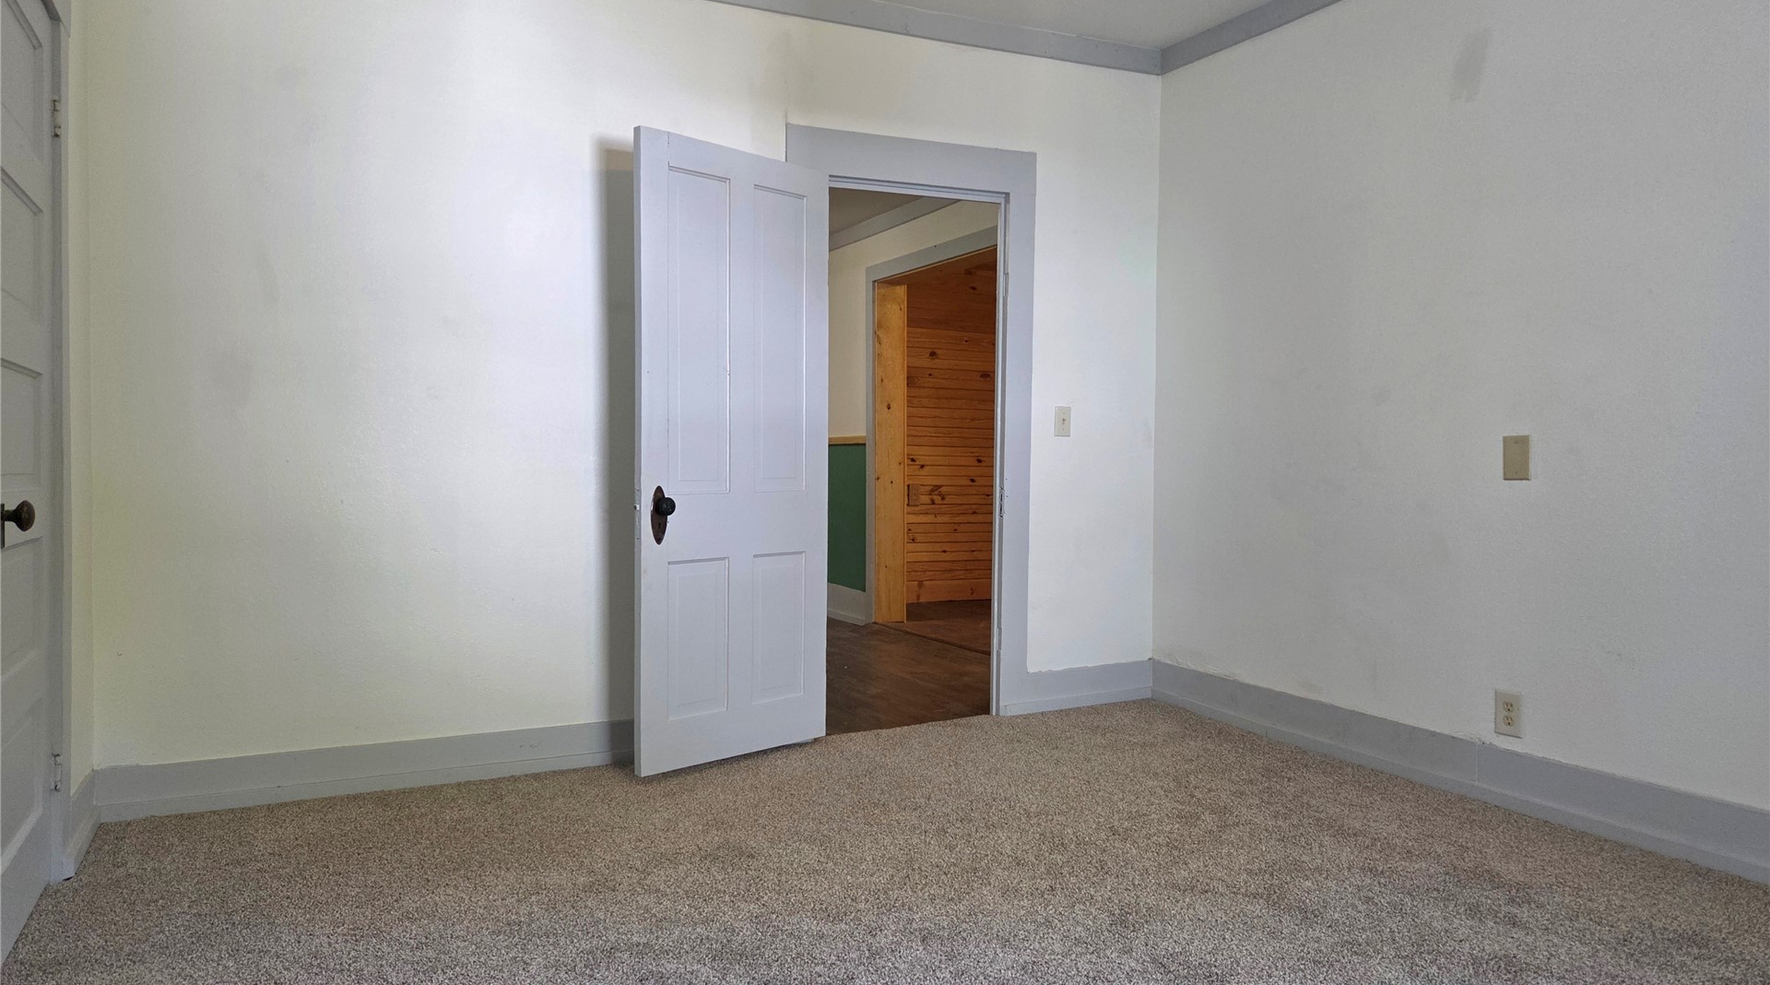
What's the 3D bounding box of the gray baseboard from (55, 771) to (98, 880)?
[{"bbox_3d":[-1.983,0.806,2.897,0.026,0.162,0.410,-1,2,-26],"label":"gray baseboard"}]

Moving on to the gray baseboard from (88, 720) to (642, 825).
[{"bbox_3d":[-1.216,0.783,3.523,1.900,0.152,0.025,-1,2,-26],"label":"gray baseboard"}]

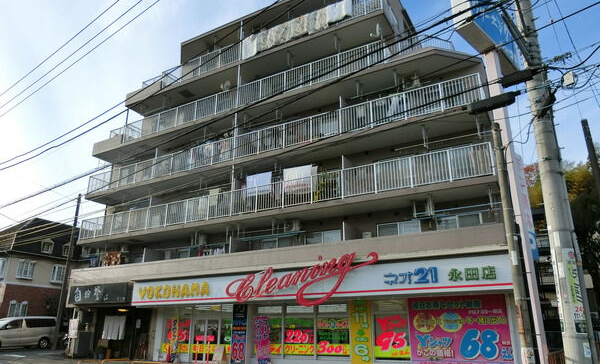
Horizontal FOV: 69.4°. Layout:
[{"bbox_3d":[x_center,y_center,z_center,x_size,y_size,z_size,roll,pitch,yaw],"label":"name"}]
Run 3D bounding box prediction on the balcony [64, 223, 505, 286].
[{"bbox_3d":[-2.787,3.809,19.783,22.550,0.920,1.600,-11,-21,28],"label":"balcony"}]

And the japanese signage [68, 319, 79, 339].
[{"bbox_3d":[-12.728,8.259,24.369,0.770,1.000,0.080,-11,-21,28],"label":"japanese signage"}]

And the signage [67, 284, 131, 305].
[{"bbox_3d":[-10.562,5.879,22.704,4.700,0.970,0.220,-11,-21,28],"label":"signage"}]

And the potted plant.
[{"bbox_3d":[-10.355,8.842,22.487,0.550,0.700,0.550,-11,-21,28],"label":"potted plant"}]

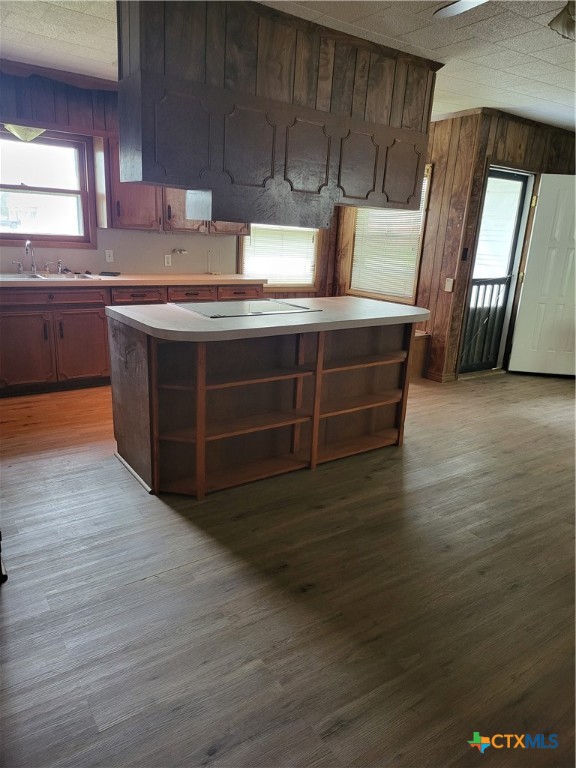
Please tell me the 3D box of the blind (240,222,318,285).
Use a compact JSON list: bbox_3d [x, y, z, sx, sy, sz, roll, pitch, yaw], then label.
[{"bbox_3d":[-0.049,-1.714,5.965,1.094,1.371,0.090,-8,19,-33],"label":"blind"}]

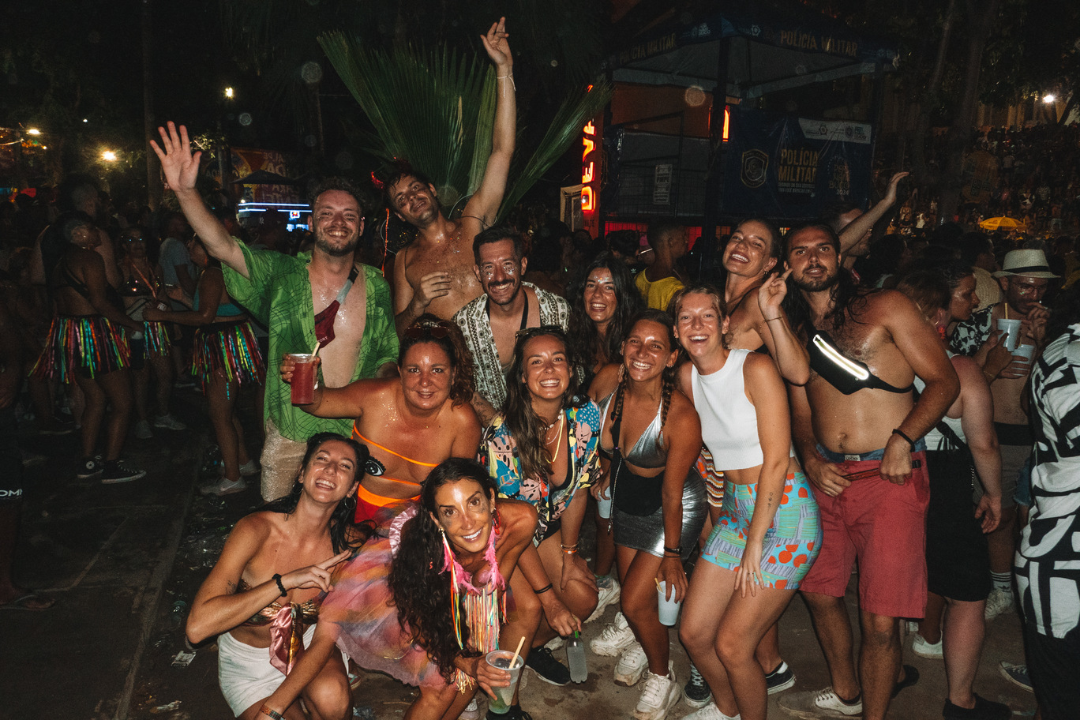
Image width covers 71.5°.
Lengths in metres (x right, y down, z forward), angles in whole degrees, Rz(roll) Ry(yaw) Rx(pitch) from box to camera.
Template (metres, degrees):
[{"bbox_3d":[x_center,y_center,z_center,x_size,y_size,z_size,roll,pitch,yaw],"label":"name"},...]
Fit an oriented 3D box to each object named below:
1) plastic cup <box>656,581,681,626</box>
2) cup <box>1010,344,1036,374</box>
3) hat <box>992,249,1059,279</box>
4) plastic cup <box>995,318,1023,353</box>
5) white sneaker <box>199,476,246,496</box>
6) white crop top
[{"bbox_3d":[0.390,0.737,2.270,0.074,0.122,0.074,2,9,0],"label":"plastic cup"},{"bbox_3d":[1.932,-0.003,3.000,0.075,0.122,0.075,2,9,0],"label":"cup"},{"bbox_3d":[2.169,-0.430,3.350,0.255,0.120,0.285,1,16,-6],"label":"hat"},{"bbox_3d":[1.764,-0.092,2.820,0.093,0.123,0.093,-3,10,0],"label":"plastic cup"},{"bbox_3d":[-1.934,0.770,4.578,0.275,0.100,0.100,-3,11,-25],"label":"white sneaker"},{"bbox_3d":[0.593,0.145,2.220,0.310,0.345,0.225,-1,22,41],"label":"white crop top"}]

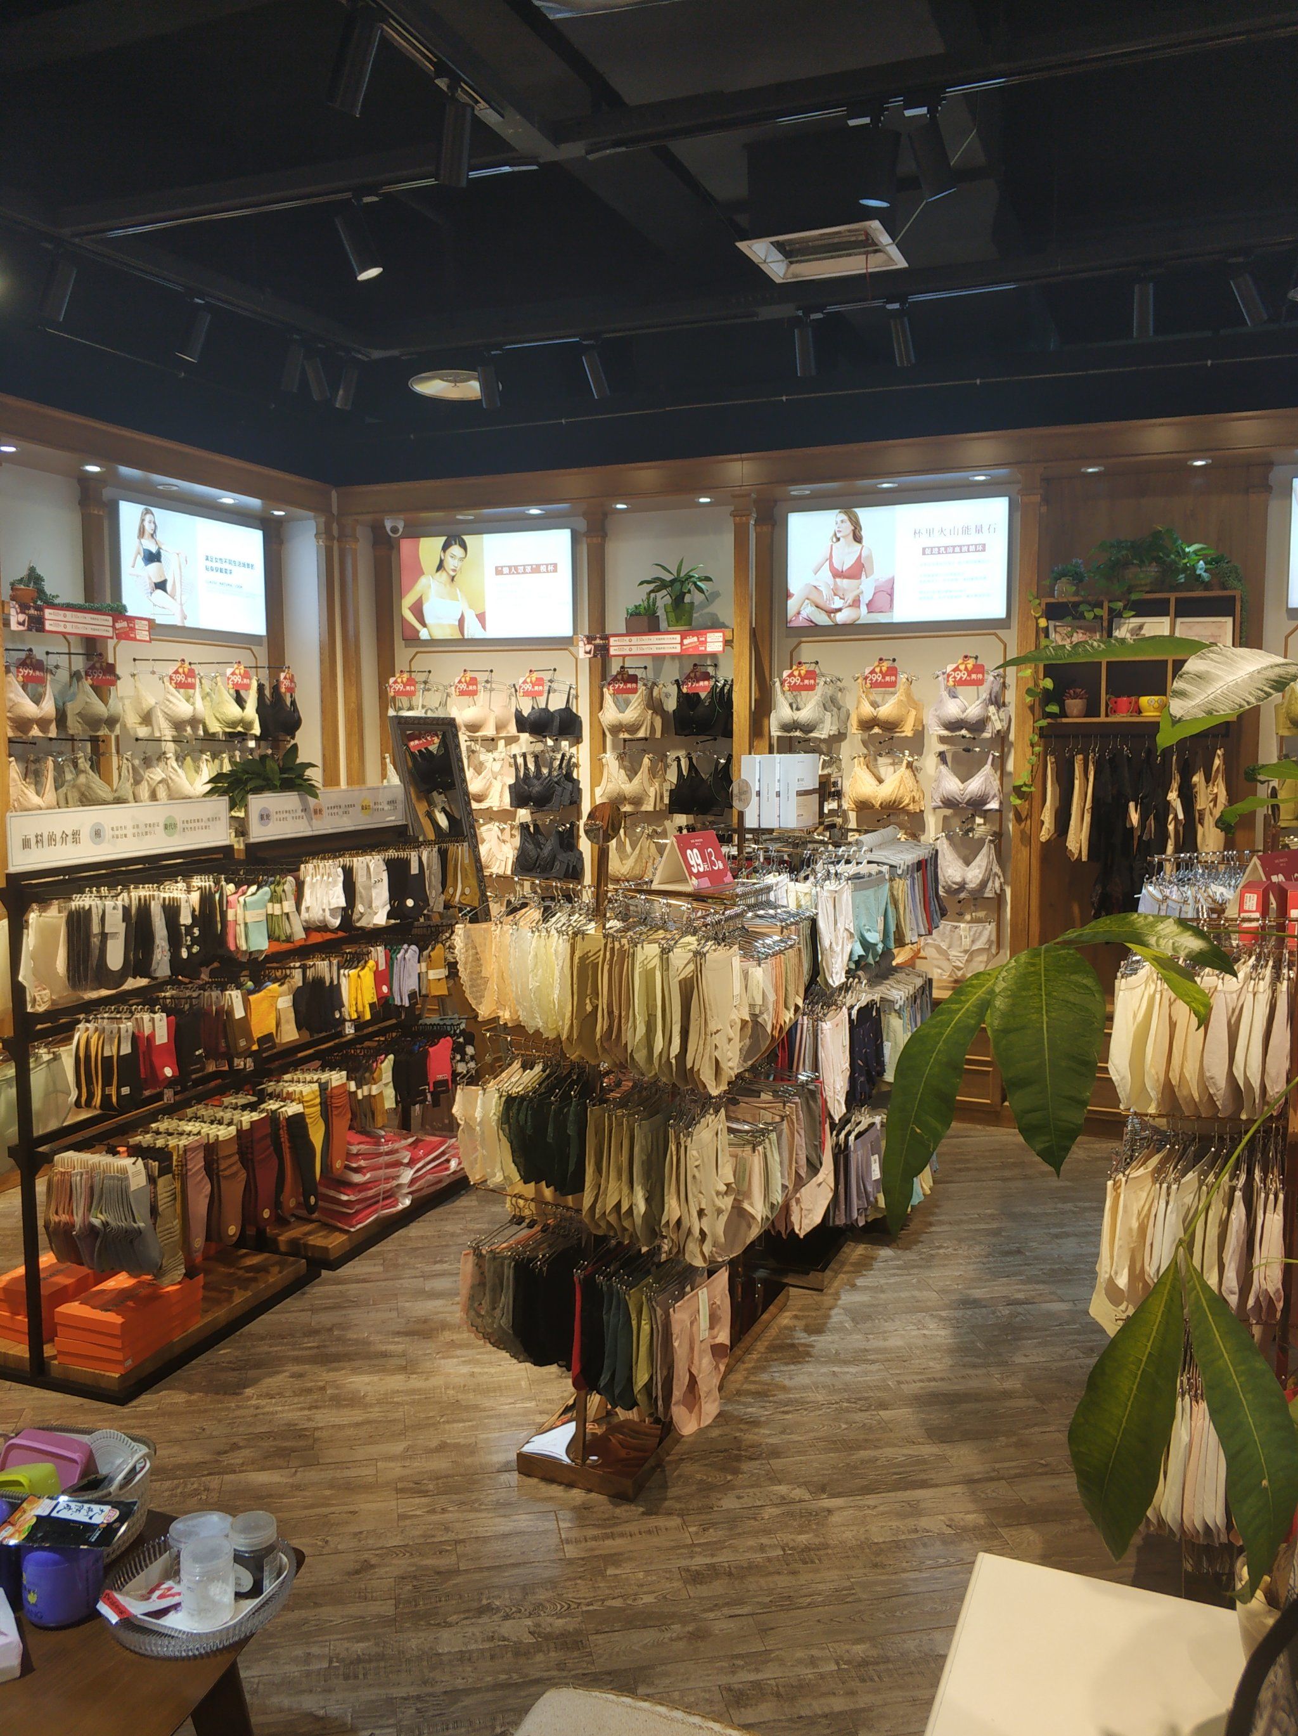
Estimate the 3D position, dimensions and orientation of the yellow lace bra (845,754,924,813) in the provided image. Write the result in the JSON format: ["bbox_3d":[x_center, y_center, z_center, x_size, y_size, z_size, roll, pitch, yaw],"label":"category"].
[{"bbox_3d":[0.961,-0.349,5.521,0.300,0.235,0.120,2,6,22],"label":"yellow lace bra"}]

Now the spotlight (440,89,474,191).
[{"bbox_3d":[-0.459,-1.707,3.197,0.073,0.180,0.073,-2,34,-18],"label":"spotlight"}]

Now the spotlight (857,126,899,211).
[{"bbox_3d":[0.571,-1.734,3.350,0.073,0.180,0.073,-3,19,-24],"label":"spotlight"}]

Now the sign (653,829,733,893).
[{"bbox_3d":[0.102,-0.018,2.983,0.120,0.120,0.147,5,8,43],"label":"sign"}]

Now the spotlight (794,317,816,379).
[{"bbox_3d":[0.585,-1.957,5.090,0.078,0.210,0.105,3,7,32],"label":"spotlight"}]

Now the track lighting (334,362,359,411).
[{"bbox_3d":[-1.209,-1.926,5.421,0.073,0.180,0.073,-5,32,-40],"label":"track lighting"}]

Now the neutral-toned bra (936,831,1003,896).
[{"bbox_3d":[1.335,-0.014,5.612,0.265,0.270,0.170,2,7,21],"label":"neutral-toned bra"}]

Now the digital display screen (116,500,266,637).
[{"bbox_3d":[-2.003,-1.306,5.993,0.070,0.495,0.910,2,6,22],"label":"digital display screen"}]

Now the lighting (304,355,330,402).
[{"bbox_3d":[-1.316,-1.932,5.351,0.073,0.180,0.073,2,32,20],"label":"lighting"}]

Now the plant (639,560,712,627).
[{"bbox_3d":[0.121,-1.226,6.092,0.300,0.300,0.280,2,6,22],"label":"plant"}]

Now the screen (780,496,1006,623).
[{"bbox_3d":[1.058,-1.309,5.832,0.950,0.500,0.070,2,6,22],"label":"screen"}]

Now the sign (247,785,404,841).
[{"bbox_3d":[-1.013,-0.182,4.330,0.025,0.137,0.811,2,6,22],"label":"sign"}]

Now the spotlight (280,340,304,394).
[{"bbox_3d":[-1.328,-1.862,5.033,0.065,0.175,0.085,-6,9,-43],"label":"spotlight"}]

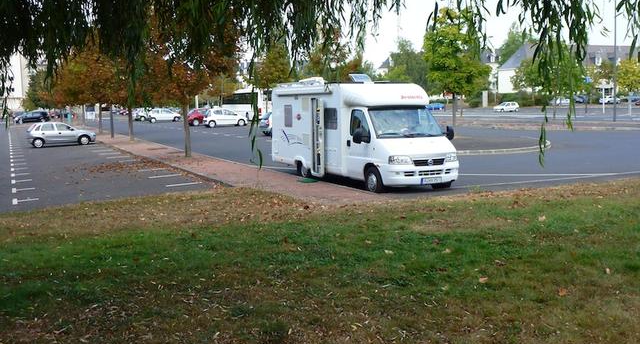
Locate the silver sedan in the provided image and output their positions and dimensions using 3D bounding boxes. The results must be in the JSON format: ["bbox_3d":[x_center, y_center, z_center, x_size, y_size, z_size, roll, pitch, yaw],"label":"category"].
[{"bbox_3d":[-15.141,-2.208,36.876,3.820,1.440,1.650,-5,7,-27],"label":"silver sedan"}]

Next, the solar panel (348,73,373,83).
[{"bbox_3d":[1.175,-2.631,17.800,0.600,0.060,0.500,-5,44,-26],"label":"solar panel"}]

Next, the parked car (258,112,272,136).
[{"bbox_3d":[-1.558,-2.966,38.313,4.050,1.480,1.700,-5,8,-26],"label":"parked car"}]

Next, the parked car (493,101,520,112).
[{"bbox_3d":[25.286,-8.816,85.000,3.800,1.410,1.640,-4,7,-19],"label":"parked car"}]

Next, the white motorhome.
[{"bbox_3d":[0.973,-1.086,16.480,2.240,2.760,6.400,-5,7,-26],"label":"white motorhome"}]

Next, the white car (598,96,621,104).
[{"bbox_3d":[50.748,-12.512,110.000,4.200,1.430,1.720,-5,7,-26],"label":"white car"}]

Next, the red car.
[{"bbox_3d":[-9.838,-4.856,55.813,3.950,1.480,1.680,-5,8,-26],"label":"red car"}]

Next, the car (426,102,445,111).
[{"bbox_3d":[20.037,-11.427,110.000,4.000,1.430,1.700,-4,7,-21],"label":"car"}]

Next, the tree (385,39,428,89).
[{"bbox_3d":[17.230,-19.651,124.193,9.500,13.700,9.500,-2,7,-5],"label":"tree"}]

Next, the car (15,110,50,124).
[{"bbox_3d":[-36.419,-6.894,79.810,4.150,1.530,1.730,-5,8,-26],"label":"car"}]

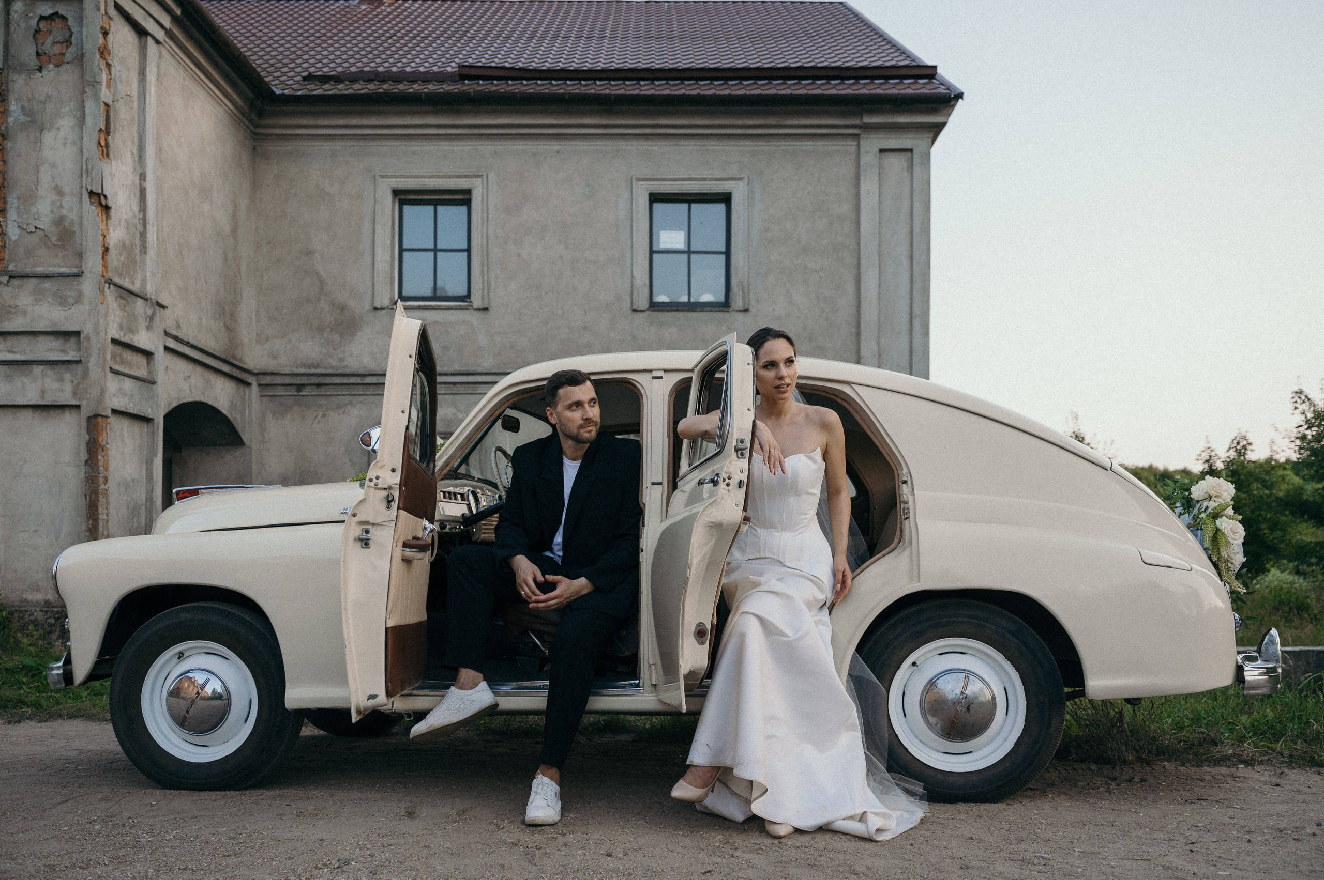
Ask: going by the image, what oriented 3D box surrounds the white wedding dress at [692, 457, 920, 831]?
[{"bbox_3d":[0.455,0.605,3.280,0.750,1.150,0.660,0,-4,3],"label":"white wedding dress"}]

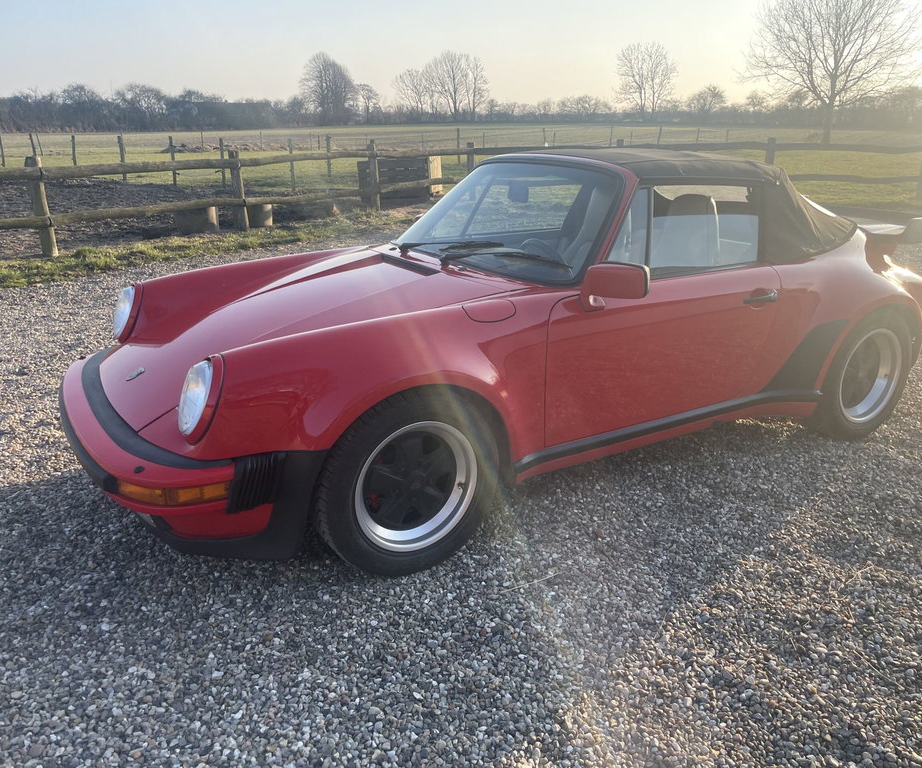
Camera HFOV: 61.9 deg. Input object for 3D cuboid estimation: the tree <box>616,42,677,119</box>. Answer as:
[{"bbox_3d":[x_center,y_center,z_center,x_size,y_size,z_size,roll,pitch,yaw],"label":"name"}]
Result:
[{"bbox_3d":[37.719,-61.235,156.386,12.607,15.069,12.607,4,20,12],"label":"tree"}]

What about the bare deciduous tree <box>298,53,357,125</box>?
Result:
[{"bbox_3d":[-26.407,-58.404,152.134,11.077,13.214,11.077,-3,19,-9],"label":"bare deciduous tree"}]

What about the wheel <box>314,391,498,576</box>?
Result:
[{"bbox_3d":[-0.179,0.304,2.540,0.630,0.630,0.215,-12,22,-31],"label":"wheel"}]

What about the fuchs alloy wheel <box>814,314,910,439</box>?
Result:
[{"bbox_3d":[1.802,-0.066,3.591,0.630,0.630,0.240,-12,22,-29],"label":"fuchs alloy wheel"}]

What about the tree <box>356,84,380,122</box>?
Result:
[{"bbox_3d":[-18.721,-56.281,153.995,4.805,7.618,4.805,-2,19,-6],"label":"tree"}]

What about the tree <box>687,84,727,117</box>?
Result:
[{"bbox_3d":[49.595,-56.460,154.739,8.048,7.090,8.048,6,20,16],"label":"tree"}]

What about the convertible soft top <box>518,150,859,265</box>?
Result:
[{"bbox_3d":[0.957,-0.909,3.720,1.500,0.470,1.320,-12,22,-29],"label":"convertible soft top"}]

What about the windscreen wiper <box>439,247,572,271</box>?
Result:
[{"bbox_3d":[0.159,-0.469,2.887,0.584,0.065,0.065,9,20,36],"label":"windscreen wiper"}]

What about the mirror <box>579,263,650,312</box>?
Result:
[{"bbox_3d":[0.498,-0.313,2.508,0.140,0.165,0.205,-12,22,-29],"label":"mirror"}]

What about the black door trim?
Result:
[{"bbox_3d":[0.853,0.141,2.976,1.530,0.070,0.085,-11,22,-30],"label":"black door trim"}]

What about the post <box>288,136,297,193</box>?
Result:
[{"bbox_3d":[-3.304,-4.283,15.061,0.095,1.019,0.095,-4,20,-11],"label":"post"}]

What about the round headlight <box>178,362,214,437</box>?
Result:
[{"bbox_3d":[-0.730,0.035,2.191,0.090,0.210,0.200,10,10,-35],"label":"round headlight"}]

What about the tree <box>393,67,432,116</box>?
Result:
[{"bbox_3d":[-12.967,-77.403,205.631,9.800,14.000,9.600,-1,19,-3],"label":"tree"}]

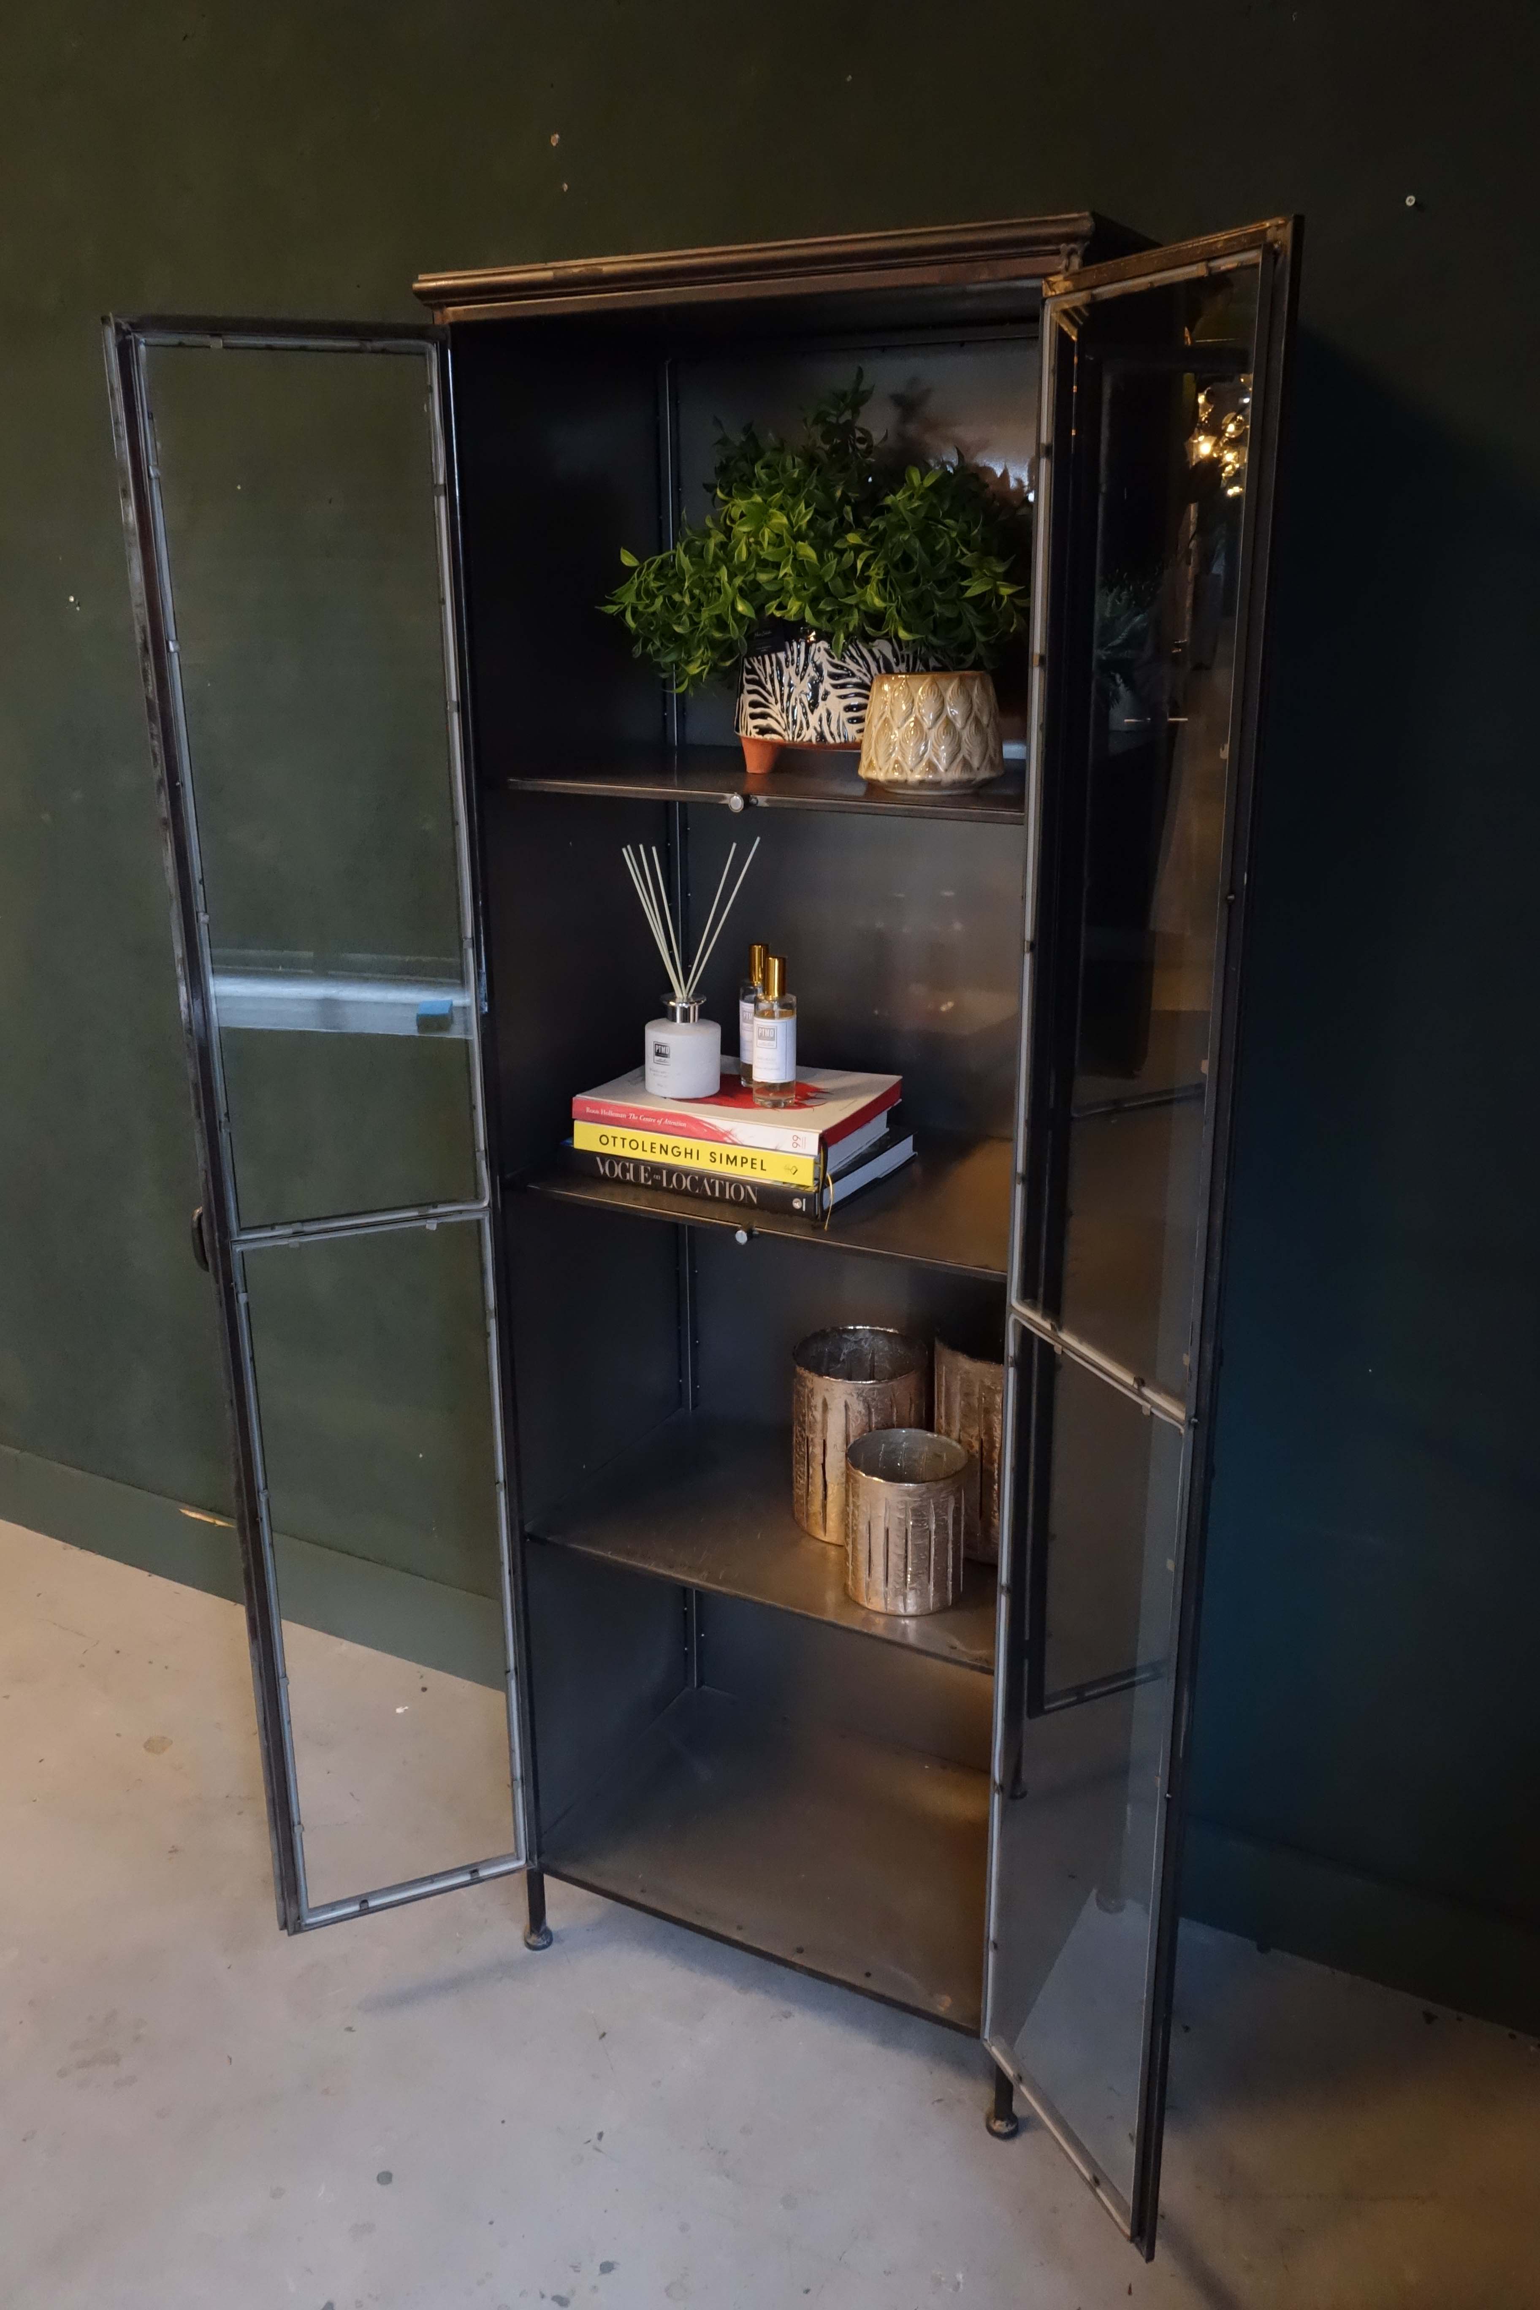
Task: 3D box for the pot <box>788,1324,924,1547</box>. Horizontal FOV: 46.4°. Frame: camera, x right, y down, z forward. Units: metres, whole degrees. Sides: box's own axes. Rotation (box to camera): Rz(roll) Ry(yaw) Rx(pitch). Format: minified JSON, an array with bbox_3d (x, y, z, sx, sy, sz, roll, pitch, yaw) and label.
[{"bbox_3d":[0.099,0.306,1.966,0.145,0.194,0.145,0,18,0],"label":"pot"}]

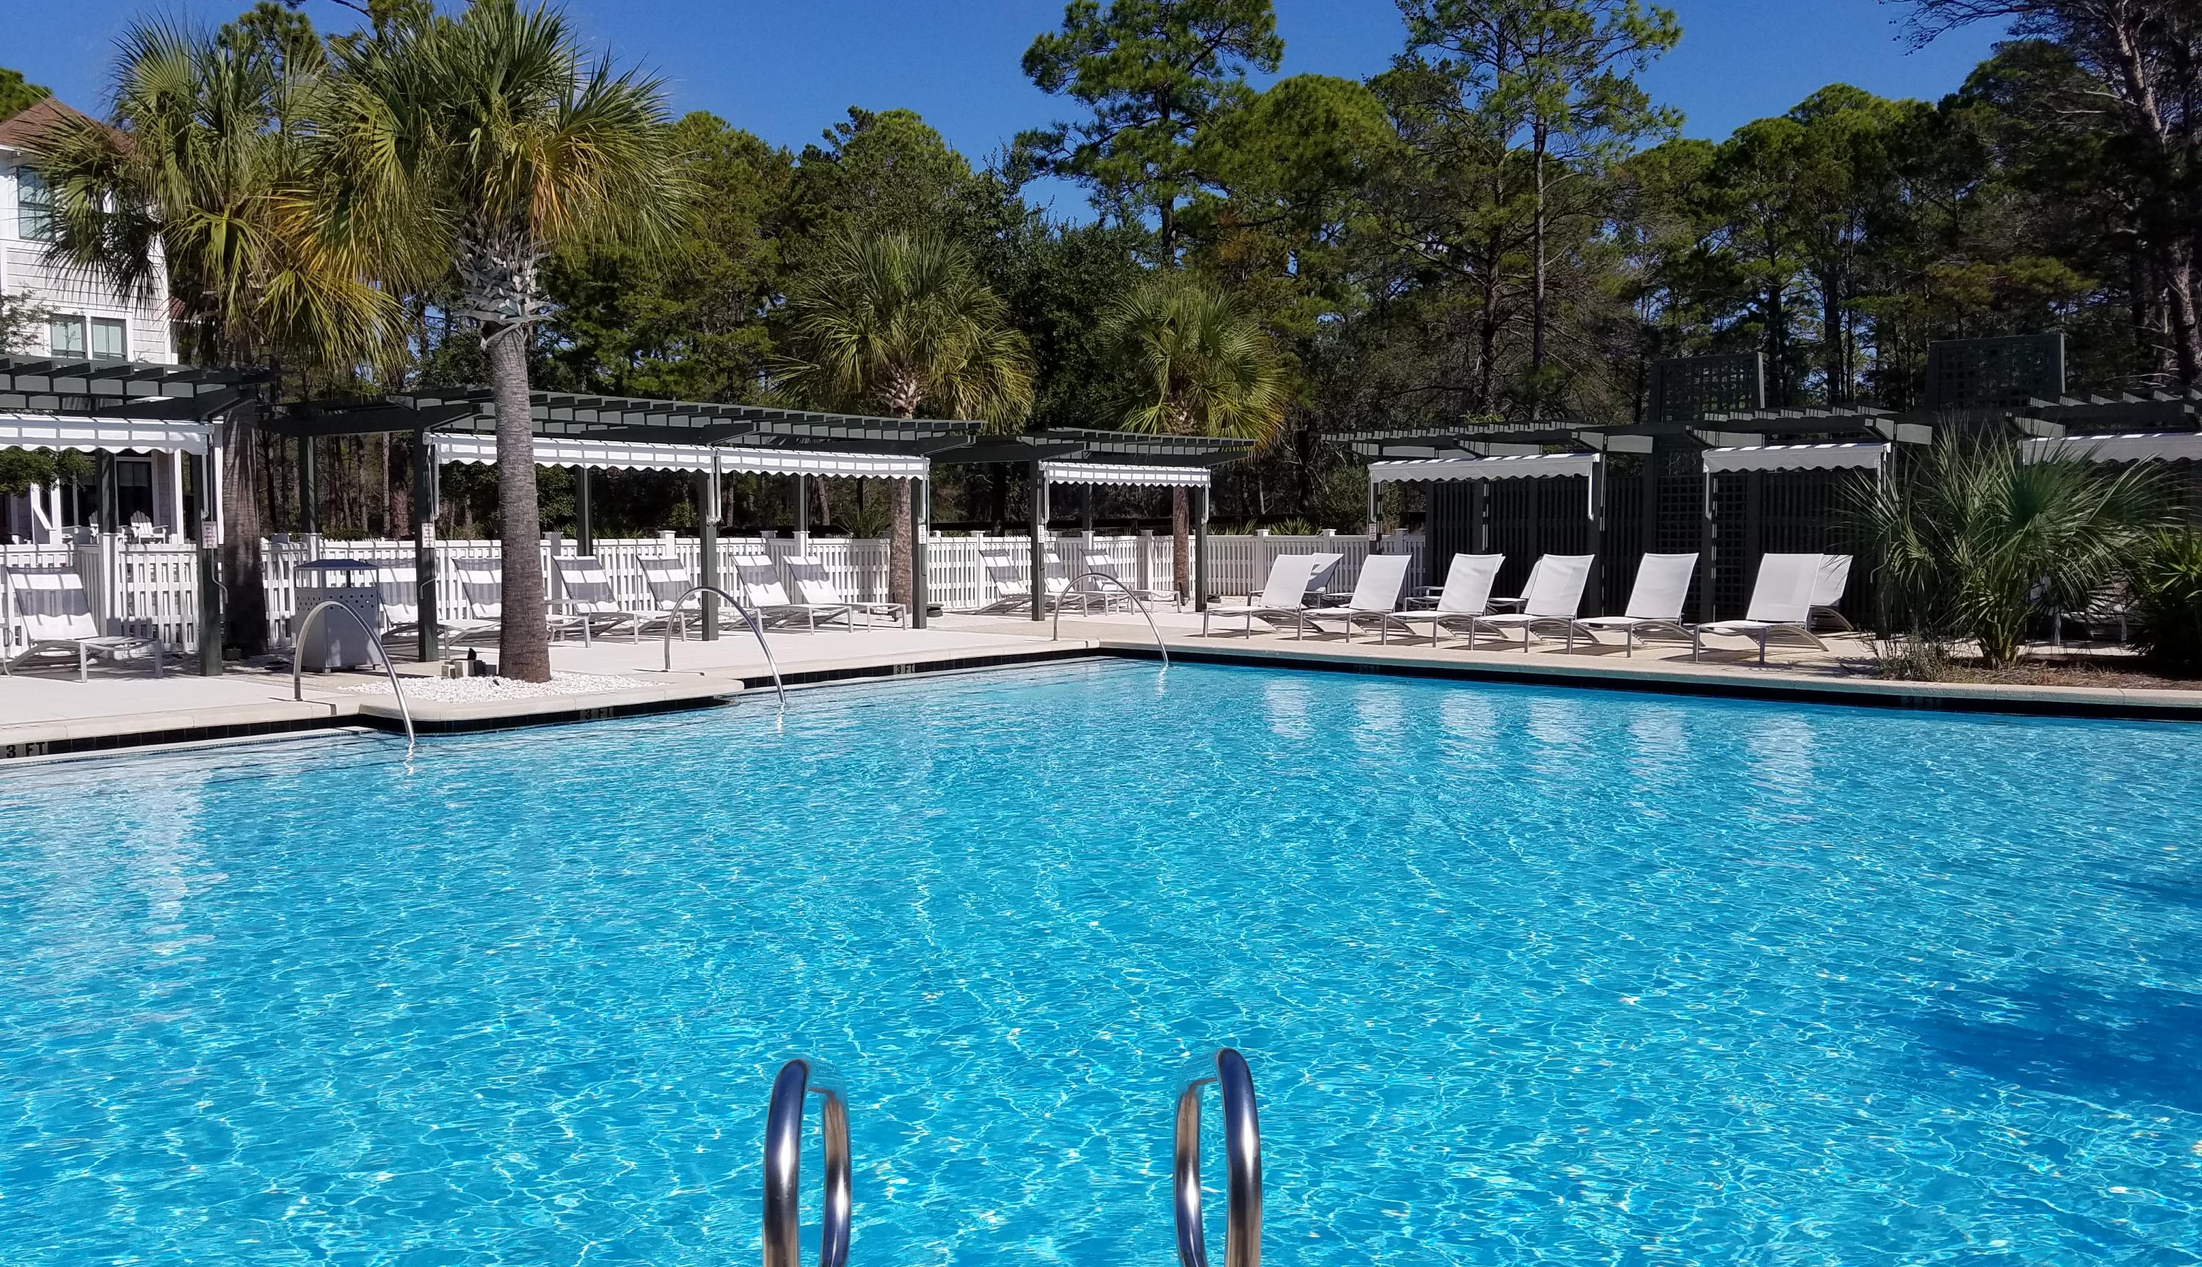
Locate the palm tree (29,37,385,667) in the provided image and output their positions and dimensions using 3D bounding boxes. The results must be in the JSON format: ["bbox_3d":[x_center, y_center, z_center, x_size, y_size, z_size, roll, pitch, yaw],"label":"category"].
[{"bbox_3d":[-9.947,-3.295,18.632,3.561,7.116,3.561,-2,4,-28],"label":"palm tree"}]

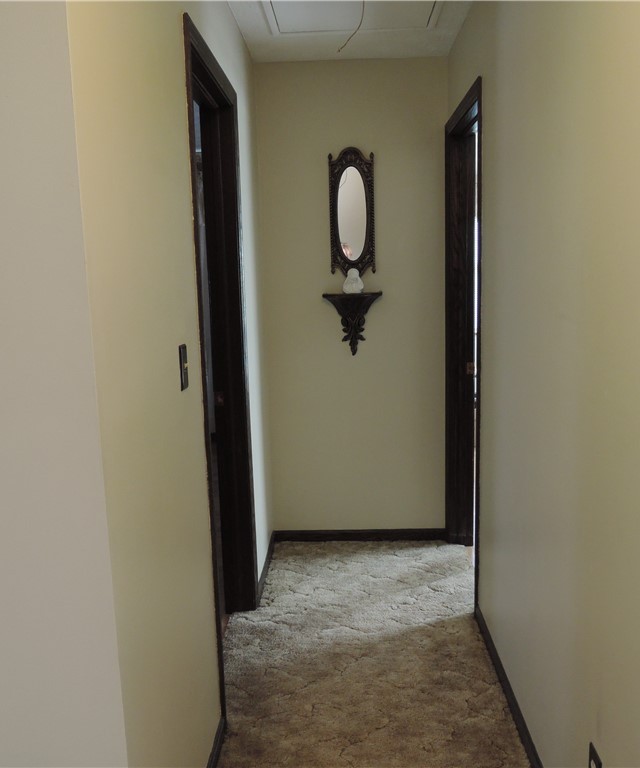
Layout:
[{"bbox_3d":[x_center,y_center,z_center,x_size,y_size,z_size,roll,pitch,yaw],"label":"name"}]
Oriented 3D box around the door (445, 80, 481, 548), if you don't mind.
[{"bbox_3d":[0.683,-0.146,3.198,0.115,2.110,0.860,-1,9,2],"label":"door"}]

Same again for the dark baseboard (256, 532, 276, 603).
[{"bbox_3d":[-0.259,0.871,3.452,0.016,0.075,0.735,-1,9,2],"label":"dark baseboard"}]

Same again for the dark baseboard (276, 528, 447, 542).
[{"bbox_3d":[0.207,0.808,3.789,0.924,0.072,0.017,-1,9,2],"label":"dark baseboard"}]

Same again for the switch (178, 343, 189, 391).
[{"bbox_3d":[-0.347,-0.043,1.829,0.008,0.115,0.076,-1,9,2],"label":"switch"}]

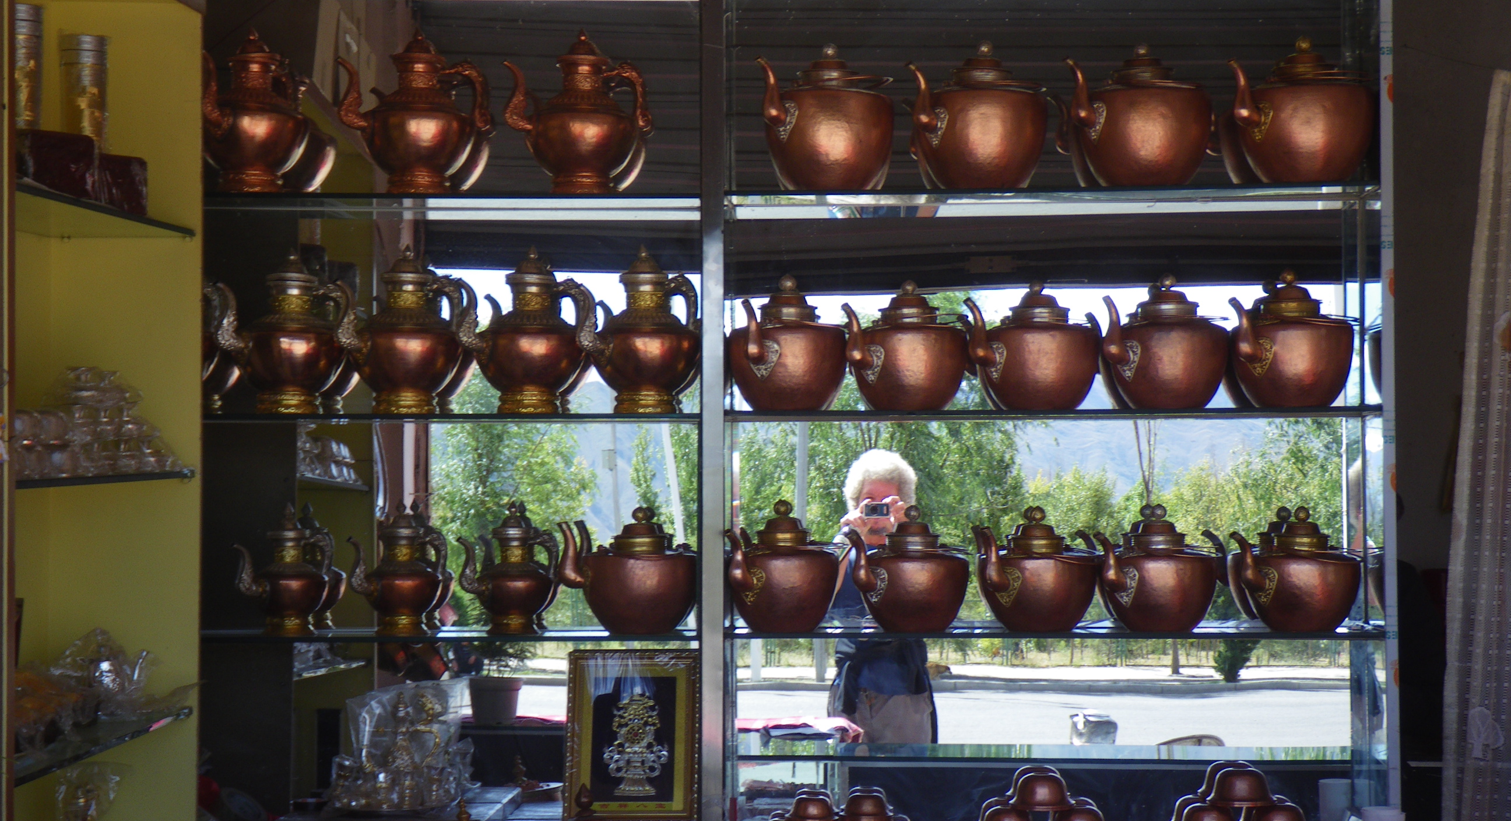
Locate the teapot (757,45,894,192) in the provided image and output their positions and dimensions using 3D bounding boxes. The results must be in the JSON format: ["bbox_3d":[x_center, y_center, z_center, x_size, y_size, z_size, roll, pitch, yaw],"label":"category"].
[{"bbox_3d":[0.113,-0.475,4.395,0.259,0.246,0.230,1,-2,-40],"label":"teapot"}]

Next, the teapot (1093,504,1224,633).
[{"bbox_3d":[0.640,0.254,4.345,0.247,0.204,0.206,1,-2,-41],"label":"teapot"}]

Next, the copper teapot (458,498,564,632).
[{"bbox_3d":[-0.411,0.265,4.549,0.188,0.221,0.133,2,-3,-39],"label":"copper teapot"}]

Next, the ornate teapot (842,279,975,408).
[{"bbox_3d":[0.239,-0.103,4.377,0.252,0.213,0.211,1,-2,-44],"label":"ornate teapot"}]

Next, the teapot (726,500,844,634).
[{"bbox_3d":[0.036,0.259,4.481,0.182,0.218,0.223,-2,-3,40],"label":"teapot"}]

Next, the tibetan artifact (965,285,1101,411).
[{"bbox_3d":[0.455,-0.106,4.473,0.242,0.212,0.198,1,-3,-38],"label":"tibetan artifact"}]

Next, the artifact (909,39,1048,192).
[{"bbox_3d":[0.360,-0.477,4.387,0.259,0.249,0.230,1,-2,-33],"label":"artifact"}]

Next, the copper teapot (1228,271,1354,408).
[{"bbox_3d":[0.860,-0.114,4.351,0.252,0.224,0.215,1,-2,-41],"label":"copper teapot"}]

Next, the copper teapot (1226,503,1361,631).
[{"bbox_3d":[0.885,0.262,4.448,0.237,0.206,0.193,1,-2,-34],"label":"copper teapot"}]

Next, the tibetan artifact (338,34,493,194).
[{"bbox_3d":[-0.559,-0.485,4.450,0.264,0.274,0.177,1,-2,-25],"label":"tibetan artifact"}]

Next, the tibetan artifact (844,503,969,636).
[{"bbox_3d":[0.249,0.262,4.473,0.228,0.209,0.186,2,-3,-44],"label":"tibetan artifact"}]

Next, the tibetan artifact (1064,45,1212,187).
[{"bbox_3d":[0.627,-0.486,4.460,0.270,0.231,0.224,1,-3,-39],"label":"tibetan artifact"}]

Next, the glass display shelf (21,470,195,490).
[{"bbox_3d":[-0.998,0.095,3.758,0.220,0.009,0.870,0,0,3],"label":"glass display shelf"}]

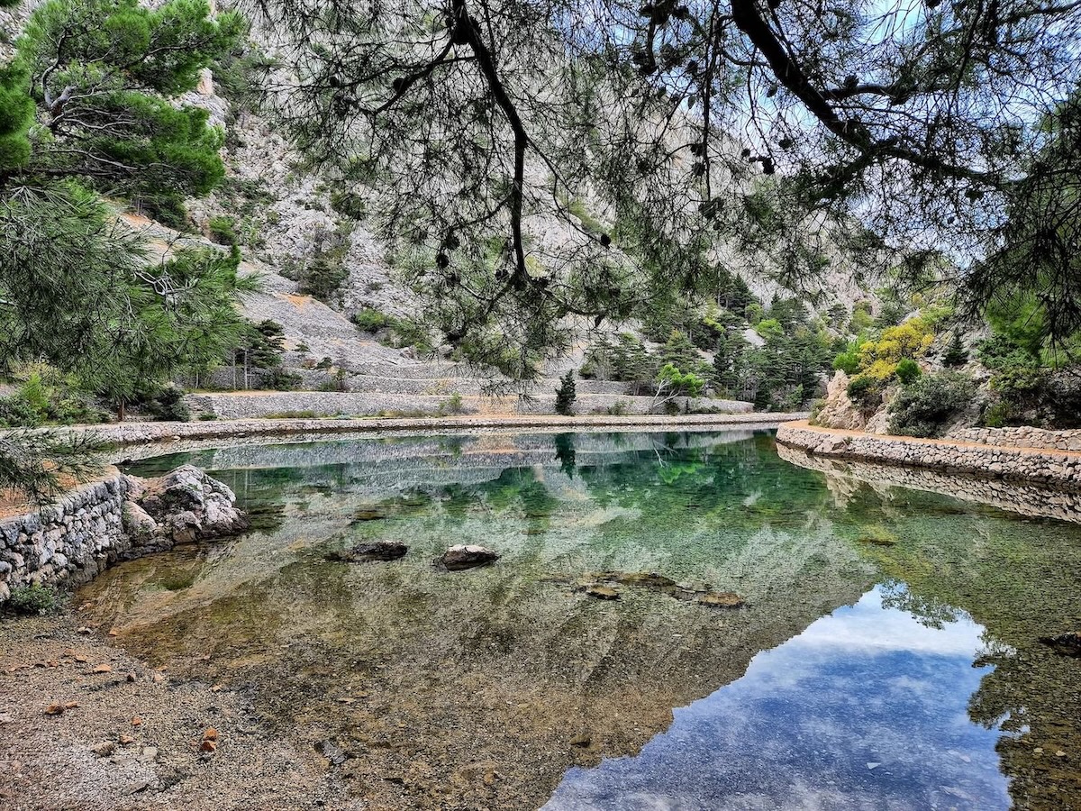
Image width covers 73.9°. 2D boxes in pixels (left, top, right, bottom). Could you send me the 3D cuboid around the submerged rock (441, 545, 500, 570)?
[{"bbox_3d":[-0.817,1.755,8.300,0.600,0.260,0.420,0,0,-20],"label":"submerged rock"}]

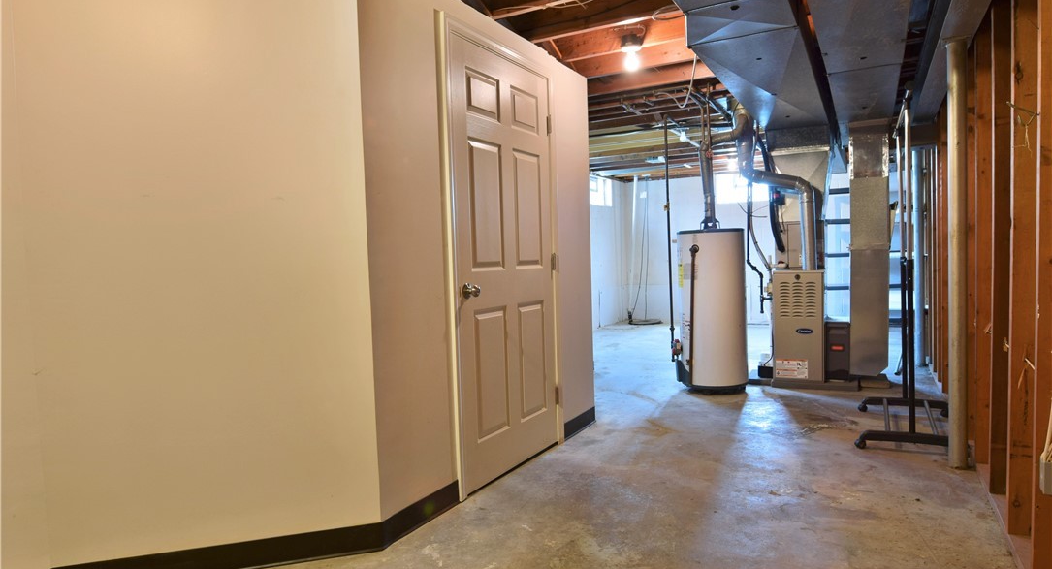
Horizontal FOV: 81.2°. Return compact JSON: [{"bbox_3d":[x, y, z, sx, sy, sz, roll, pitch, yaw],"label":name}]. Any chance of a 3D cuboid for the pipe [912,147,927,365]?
[{"bbox_3d":[3.499,-0.242,5.454,0.080,1.933,0.080,-2,3,0],"label":"pipe"}]

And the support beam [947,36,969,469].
[{"bbox_3d":[2.074,-0.133,2.942,0.082,2.045,0.082,0,3,30],"label":"support beam"}]

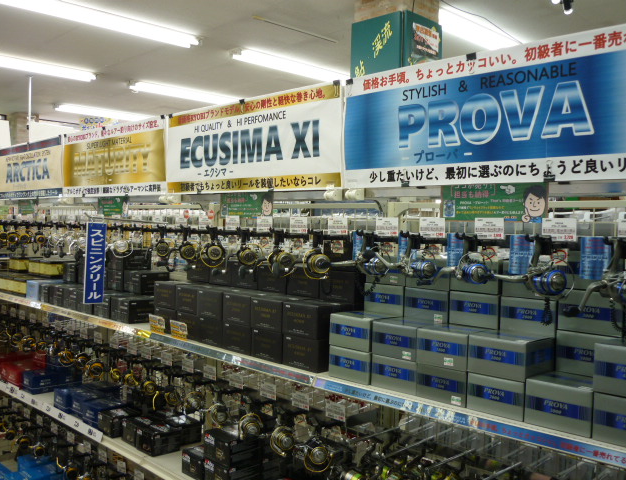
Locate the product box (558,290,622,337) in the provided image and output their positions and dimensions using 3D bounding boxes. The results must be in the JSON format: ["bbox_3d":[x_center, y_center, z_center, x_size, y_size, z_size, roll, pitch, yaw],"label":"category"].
[{"bbox_3d":[0.669,0.162,1.422,0.140,0.097,0.143,3,3,43],"label":"product box"}]

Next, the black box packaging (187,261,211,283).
[{"bbox_3d":[-0.381,0.114,2.335,0.138,0.087,0.138,2,2,44],"label":"black box packaging"}]

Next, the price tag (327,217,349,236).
[{"bbox_3d":[0.068,-0.038,1.671,0.071,0.048,0.006,2,3,43],"label":"price tag"}]

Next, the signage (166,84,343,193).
[{"bbox_3d":[-0.244,-0.319,2.093,0.897,0.310,0.010,3,3,43],"label":"signage"}]

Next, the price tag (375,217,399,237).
[{"bbox_3d":[0.189,-0.034,1.557,0.069,0.047,0.006,2,3,43],"label":"price tag"}]

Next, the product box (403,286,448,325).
[{"bbox_3d":[0.357,0.176,1.714,0.138,0.084,0.143,3,3,43],"label":"product box"}]

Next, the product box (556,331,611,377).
[{"bbox_3d":[0.668,0.260,1.425,0.138,0.096,0.143,3,3,43],"label":"product box"}]

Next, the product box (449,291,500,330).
[{"bbox_3d":[0.425,0.169,1.509,0.128,0.081,0.113,2,2,44],"label":"product box"}]

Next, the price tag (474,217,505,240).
[{"bbox_3d":[0.394,-0.025,1.362,0.069,0.045,0.006,2,3,43],"label":"price tag"}]

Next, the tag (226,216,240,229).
[{"bbox_3d":[-0.255,-0.054,1.960,0.067,0.043,0.005,2,2,44],"label":"tag"}]

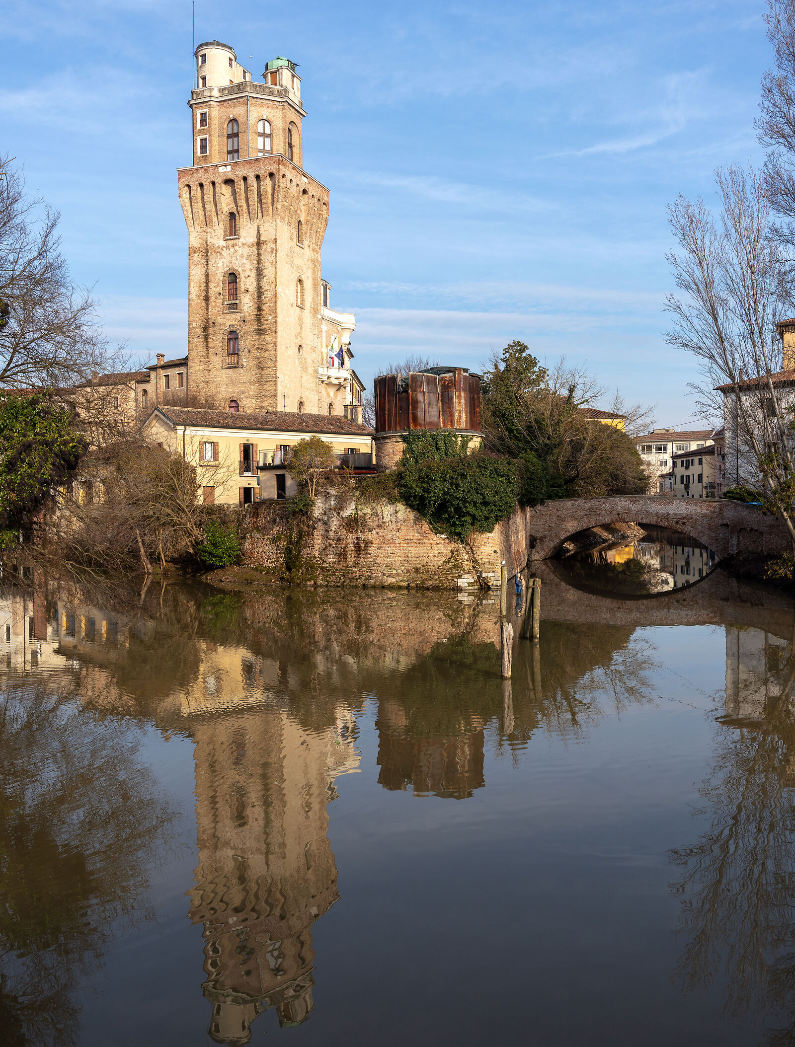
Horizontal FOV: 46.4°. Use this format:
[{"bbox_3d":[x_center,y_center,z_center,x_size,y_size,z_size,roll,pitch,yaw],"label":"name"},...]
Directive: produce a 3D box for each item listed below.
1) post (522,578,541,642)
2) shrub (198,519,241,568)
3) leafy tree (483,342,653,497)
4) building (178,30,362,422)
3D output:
[{"bbox_3d":[3.993,2.556,27.500,0.500,1.900,0.380,-1,1,0],"label":"post"},{"bbox_3d":[-9.979,1.123,52.000,2.400,2.800,2.200,-1,1,0],"label":"shrub"},{"bbox_3d":[13.330,-7.466,72.500,12.500,13.000,10.000,-1,1,0],"label":"leafy tree"},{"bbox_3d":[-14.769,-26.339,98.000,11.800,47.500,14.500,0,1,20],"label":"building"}]

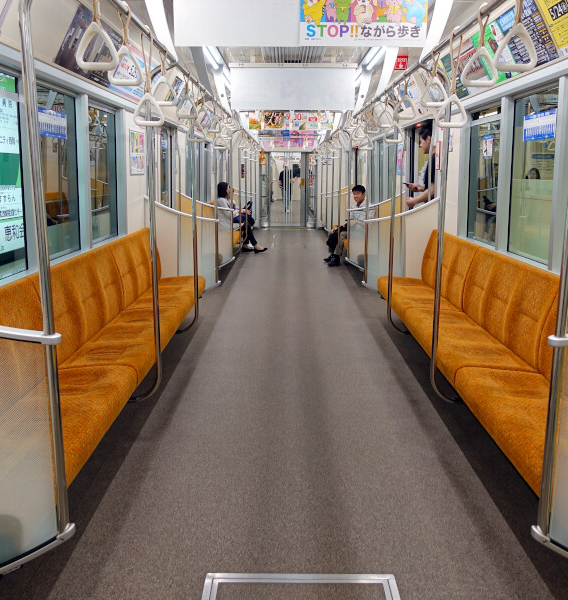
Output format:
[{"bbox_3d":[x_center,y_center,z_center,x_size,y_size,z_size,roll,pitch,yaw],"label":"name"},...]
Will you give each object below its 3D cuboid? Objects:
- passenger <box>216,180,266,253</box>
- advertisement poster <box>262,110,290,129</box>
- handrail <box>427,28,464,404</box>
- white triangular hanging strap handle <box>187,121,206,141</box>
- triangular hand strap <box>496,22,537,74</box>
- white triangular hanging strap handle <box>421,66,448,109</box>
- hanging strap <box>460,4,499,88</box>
[{"bbox_3d":[-0.788,-1.515,11.029,0.900,1.260,0.480,0,12,0],"label":"passenger"},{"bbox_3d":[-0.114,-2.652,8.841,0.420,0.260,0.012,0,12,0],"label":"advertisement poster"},{"bbox_3d":[0.844,-0.330,3.026,0.170,1.820,0.045,0,12,0],"label":"handrail"},{"bbox_3d":[-0.519,-1.002,3.561,0.115,0.125,0.028,0,12,0],"label":"white triangular hanging strap handle"},{"bbox_3d":[0.642,-0.700,1.663,0.115,0.128,0.030,0,12,0],"label":"triangular hand strap"},{"bbox_3d":[0.711,-1.000,2.821,0.135,0.200,0.040,0,12,0],"label":"white triangular hanging strap handle"},{"bbox_3d":[0.644,-0.831,1.973,0.115,0.265,0.036,0,12,0],"label":"hanging strap"}]

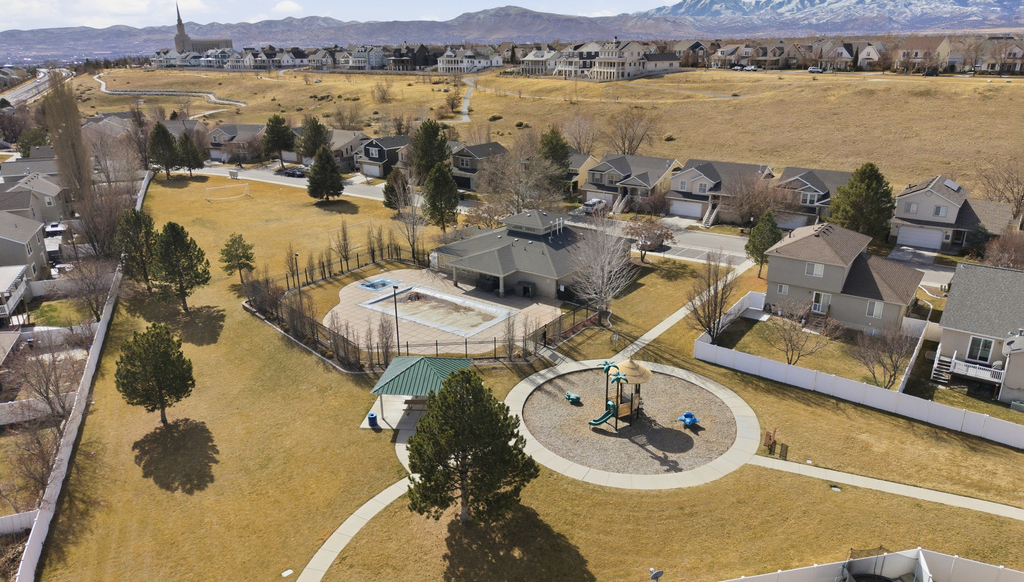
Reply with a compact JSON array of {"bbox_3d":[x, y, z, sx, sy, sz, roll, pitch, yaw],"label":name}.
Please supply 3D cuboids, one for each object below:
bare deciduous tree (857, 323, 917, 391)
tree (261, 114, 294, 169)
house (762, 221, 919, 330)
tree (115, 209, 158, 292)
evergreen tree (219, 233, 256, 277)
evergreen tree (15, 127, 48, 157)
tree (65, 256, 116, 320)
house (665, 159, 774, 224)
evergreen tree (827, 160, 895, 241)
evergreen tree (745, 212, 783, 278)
[{"bbox_3d":[30.368,5.517,57.090,4.657,6.221,4.657,-1,18,0],"label":"bare deciduous tree"},{"bbox_3d":[-49.490,-31.693,150.646,6.621,11.647,6.621,0,20,0],"label":"tree"},{"bbox_3d":[34.456,-1.942,73.024,13.350,8.200,11.900,14,25,36],"label":"house"},{"bbox_3d":[-43.250,-4.599,82.385,4.820,9.823,4.820,-1,18,0],"label":"tree"},{"bbox_3d":[-32.994,-3.875,85.466,4.570,6.290,4.570,0,20,0],"label":"evergreen tree"},{"bbox_3d":[-126.581,-39.025,187.347,8.440,8.080,8.440,0,20,0],"label":"evergreen tree"},{"bbox_3d":[-43.322,0.115,73.417,4.708,7.178,4.708,-1,18,0],"label":"tree"},{"bbox_3d":[32.158,-16.479,111.985,12.800,7.900,13.000,12,23,31],"label":"house"},{"bbox_3d":[45.029,-11.181,91.124,8.084,10.759,8.084,-1,18,0],"label":"evergreen tree"},{"bbox_3d":[28.939,-5.360,81.640,4.375,8.103,4.375,-1,18,0],"label":"evergreen tree"}]

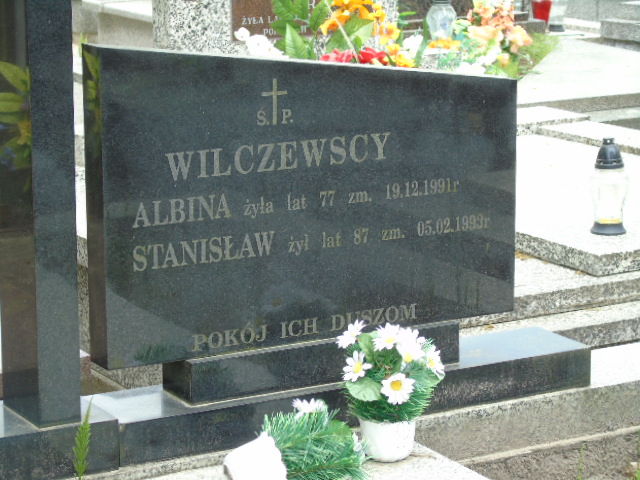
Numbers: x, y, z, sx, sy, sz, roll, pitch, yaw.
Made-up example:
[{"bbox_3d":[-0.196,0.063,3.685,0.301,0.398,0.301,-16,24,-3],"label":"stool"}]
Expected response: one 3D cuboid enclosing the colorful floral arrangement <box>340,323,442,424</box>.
[{"bbox_3d":[0.134,0.248,3.734,0.194,0.169,0.180,0,12,0],"label":"colorful floral arrangement"}]

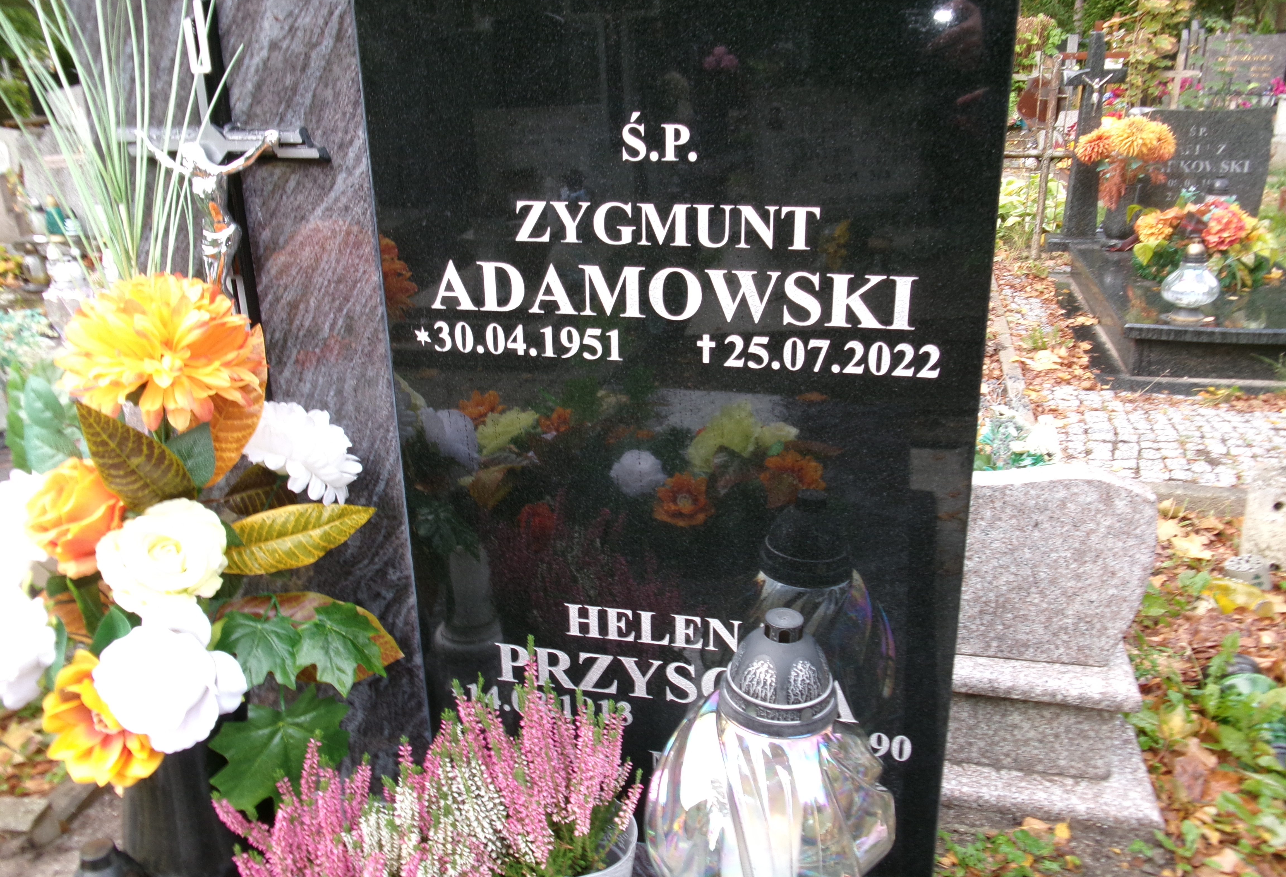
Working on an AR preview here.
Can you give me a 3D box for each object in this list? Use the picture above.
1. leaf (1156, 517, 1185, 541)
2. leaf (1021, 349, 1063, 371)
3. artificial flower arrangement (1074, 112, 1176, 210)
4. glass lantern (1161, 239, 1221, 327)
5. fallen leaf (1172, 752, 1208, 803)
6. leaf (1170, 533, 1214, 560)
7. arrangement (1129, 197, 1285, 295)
[{"bbox_3d":[1.437,0.249,2.847,0.100,0.030,0.130,9,22,27],"label":"leaf"},{"bbox_3d":[1.614,-0.315,4.205,0.170,0.040,0.180,7,21,20],"label":"leaf"},{"bbox_3d":[2.457,-1.397,5.253,0.470,0.440,0.360,4,20,15],"label":"artificial flower arrangement"},{"bbox_3d":[2.031,-0.583,3.818,0.220,0.290,0.220,4,20,15],"label":"glass lantern"},{"bbox_3d":[0.958,0.594,1.821,0.065,0.020,0.110,11,49,30],"label":"fallen leaf"},{"bbox_3d":[1.446,0.285,2.746,0.115,0.030,0.150,10,22,28],"label":"leaf"},{"bbox_3d":[2.481,-0.885,4.565,0.560,0.340,0.380,4,20,15],"label":"arrangement"}]

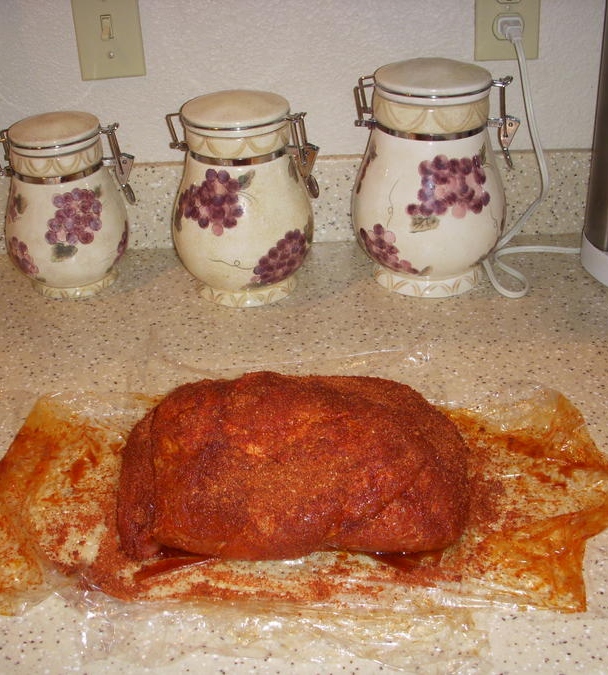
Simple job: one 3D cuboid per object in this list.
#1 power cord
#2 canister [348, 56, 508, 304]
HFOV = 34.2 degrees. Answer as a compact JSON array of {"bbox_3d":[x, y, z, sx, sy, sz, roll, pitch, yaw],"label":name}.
[{"bbox_3d":[0.245,-0.189,1.005,0.122,0.256,0.172,-2,30,0],"label":"power cord"},{"bbox_3d":[0.131,-0.163,1.000,0.166,0.221,0.159,0,30,5],"label":"canister"}]

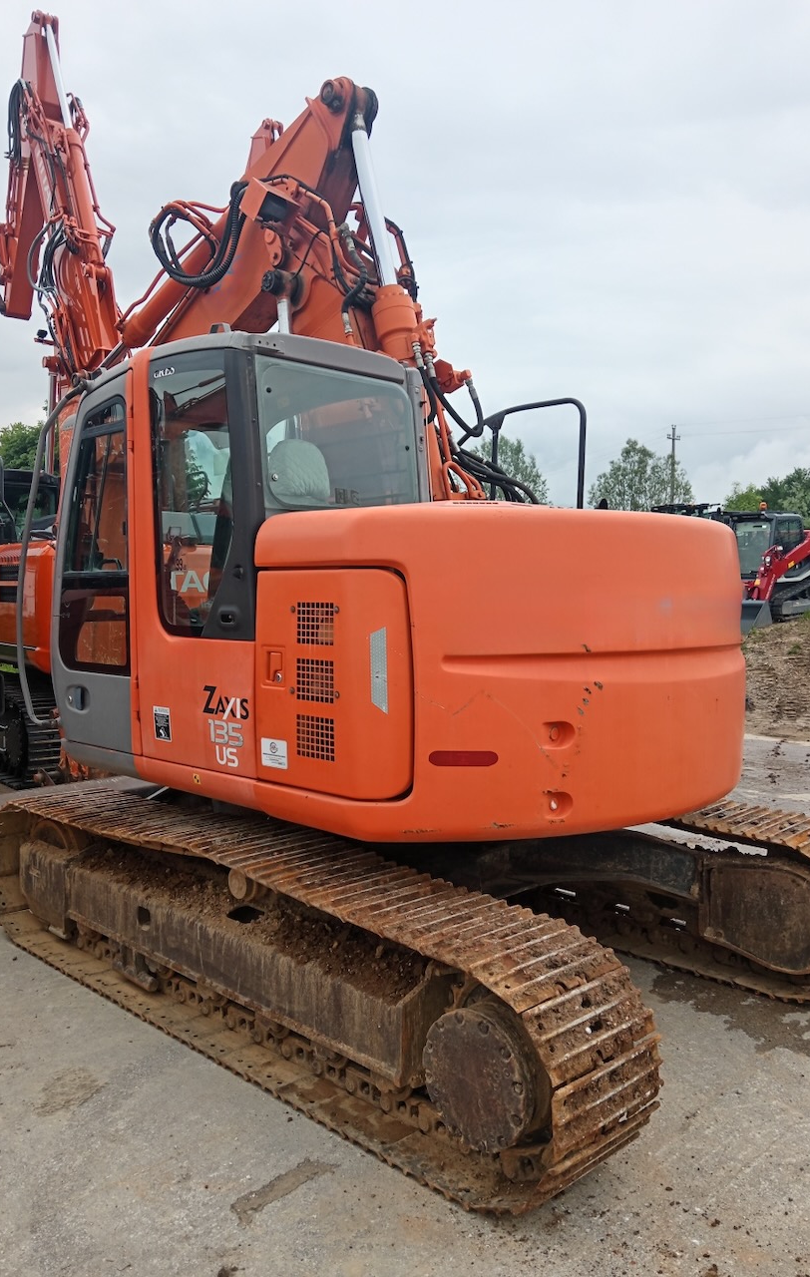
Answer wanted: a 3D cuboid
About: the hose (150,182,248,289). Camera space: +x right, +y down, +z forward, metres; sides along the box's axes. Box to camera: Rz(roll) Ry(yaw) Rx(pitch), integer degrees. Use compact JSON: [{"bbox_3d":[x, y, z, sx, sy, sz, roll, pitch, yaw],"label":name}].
[{"bbox_3d":[-1.124,-2.185,5.407,0.630,0.550,0.250,3,4,42],"label":"hose"}]

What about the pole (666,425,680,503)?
[{"bbox_3d":[16.174,-7.414,60.251,1.200,11.085,0.300,-1,3,-33],"label":"pole"}]

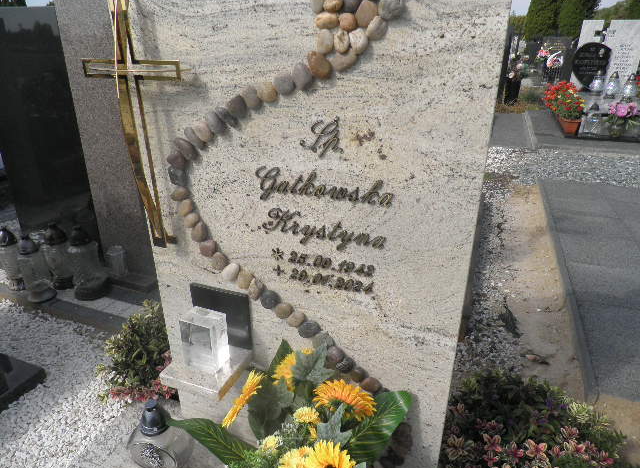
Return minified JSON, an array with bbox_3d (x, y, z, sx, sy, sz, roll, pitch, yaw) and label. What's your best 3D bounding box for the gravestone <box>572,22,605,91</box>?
[{"bbox_3d":[3.240,-2.158,5.393,0.225,0.830,0.100,10,26,21],"label":"gravestone"}]

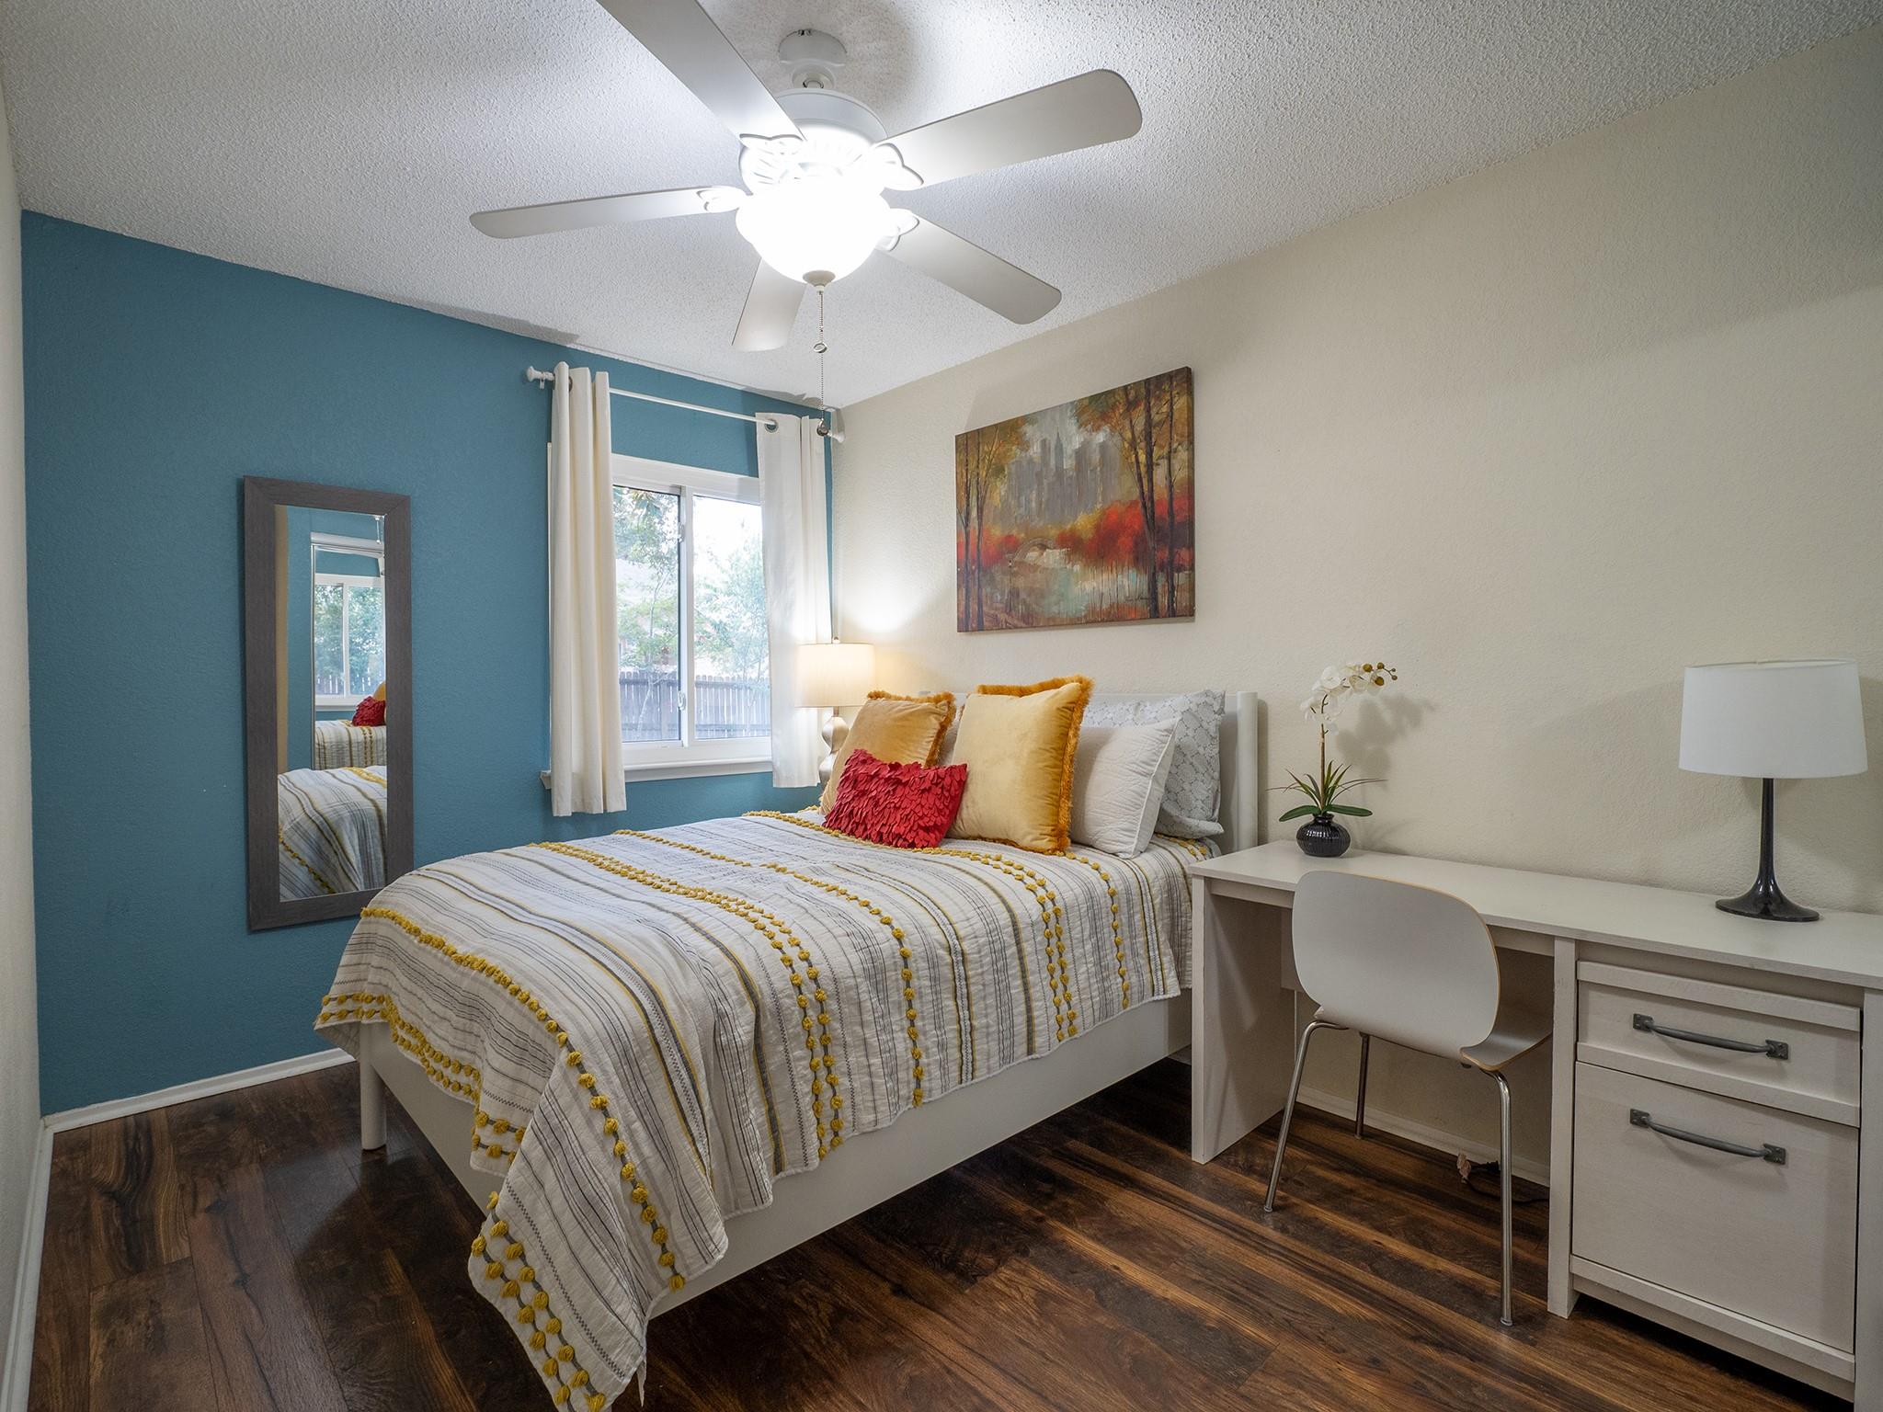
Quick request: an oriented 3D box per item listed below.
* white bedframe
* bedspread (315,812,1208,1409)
[{"bbox_3d":[-0.291,0.552,2.383,1.985,1.155,1.453,-2,2,-43],"label":"white bedframe"},{"bbox_3d":[-0.335,0.663,2.327,2.020,0.555,1.610,-2,2,-43],"label":"bedspread"}]

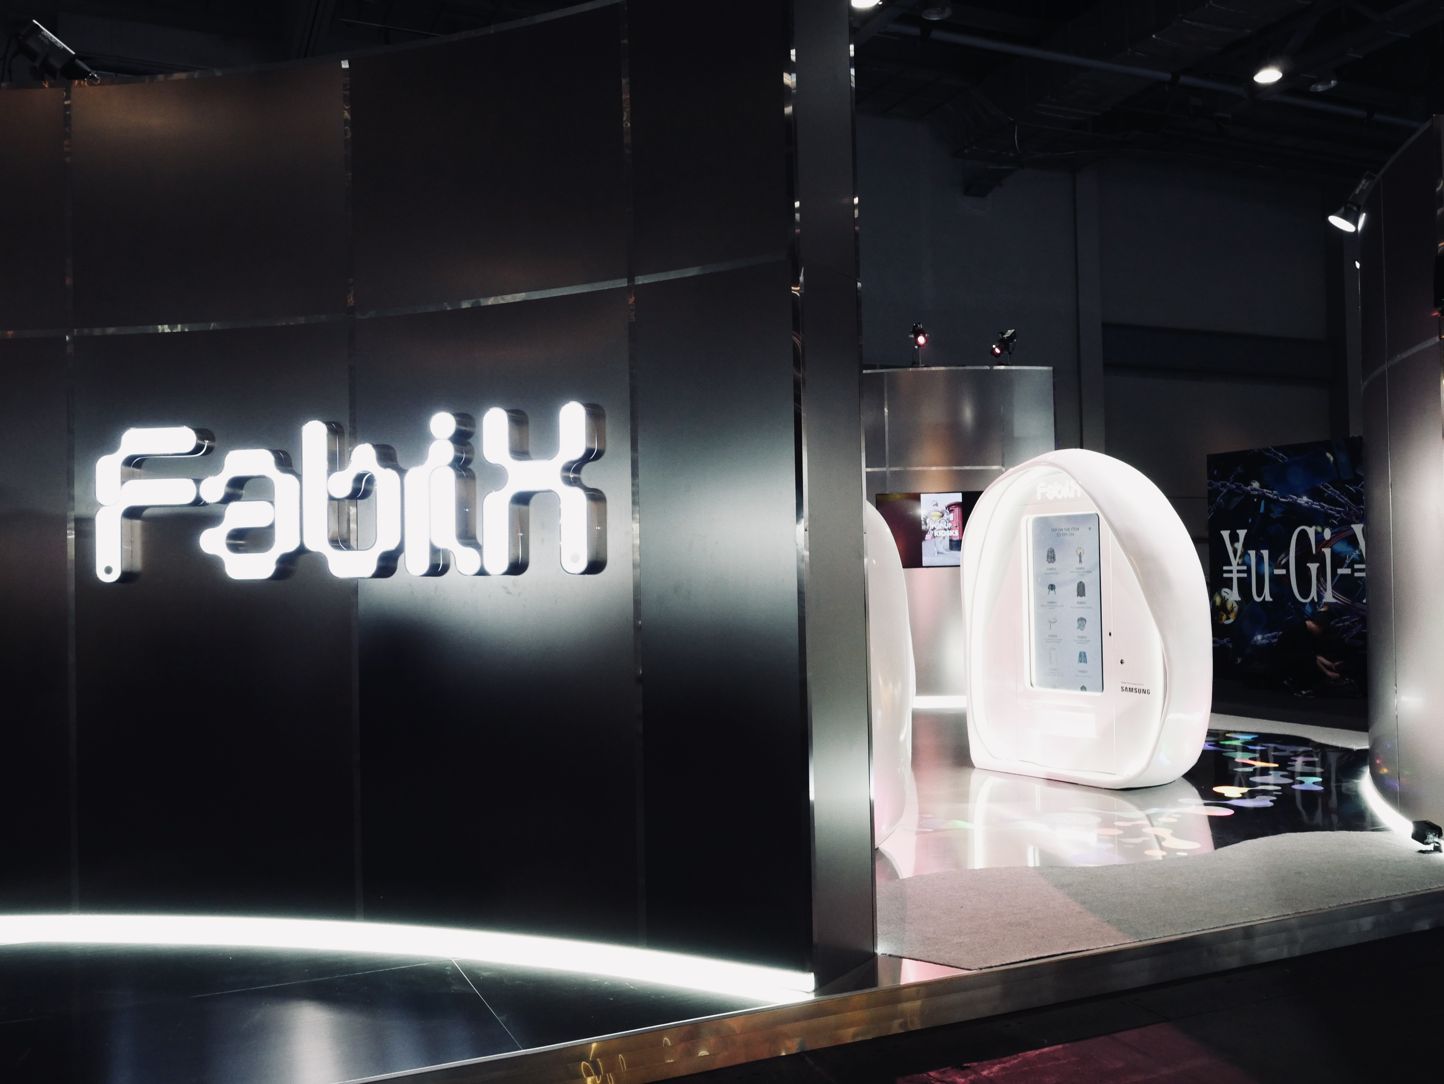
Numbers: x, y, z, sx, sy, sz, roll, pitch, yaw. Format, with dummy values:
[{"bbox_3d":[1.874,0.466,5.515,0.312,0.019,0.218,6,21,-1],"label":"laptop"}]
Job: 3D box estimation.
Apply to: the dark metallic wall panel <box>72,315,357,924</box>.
[{"bbox_3d":[-2.094,0.326,5.162,1.228,2.428,0.060,-2,-2,9],"label":"dark metallic wall panel"}]

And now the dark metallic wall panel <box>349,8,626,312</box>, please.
[{"bbox_3d":[-0.928,-1.466,4.891,1.229,1.034,0.060,-2,-2,21],"label":"dark metallic wall panel"}]

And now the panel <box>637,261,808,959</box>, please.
[{"bbox_3d":[-0.007,0.255,4.441,0.650,2.428,0.060,-2,-2,30],"label":"panel"}]

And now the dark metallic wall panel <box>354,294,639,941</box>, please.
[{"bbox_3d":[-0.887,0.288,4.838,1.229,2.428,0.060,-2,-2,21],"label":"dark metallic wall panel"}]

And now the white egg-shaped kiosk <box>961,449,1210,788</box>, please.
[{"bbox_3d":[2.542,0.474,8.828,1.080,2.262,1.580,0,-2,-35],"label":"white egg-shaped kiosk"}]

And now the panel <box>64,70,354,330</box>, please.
[{"bbox_3d":[-2.136,-1.428,5.215,1.228,1.034,0.060,-2,-2,9],"label":"panel"}]

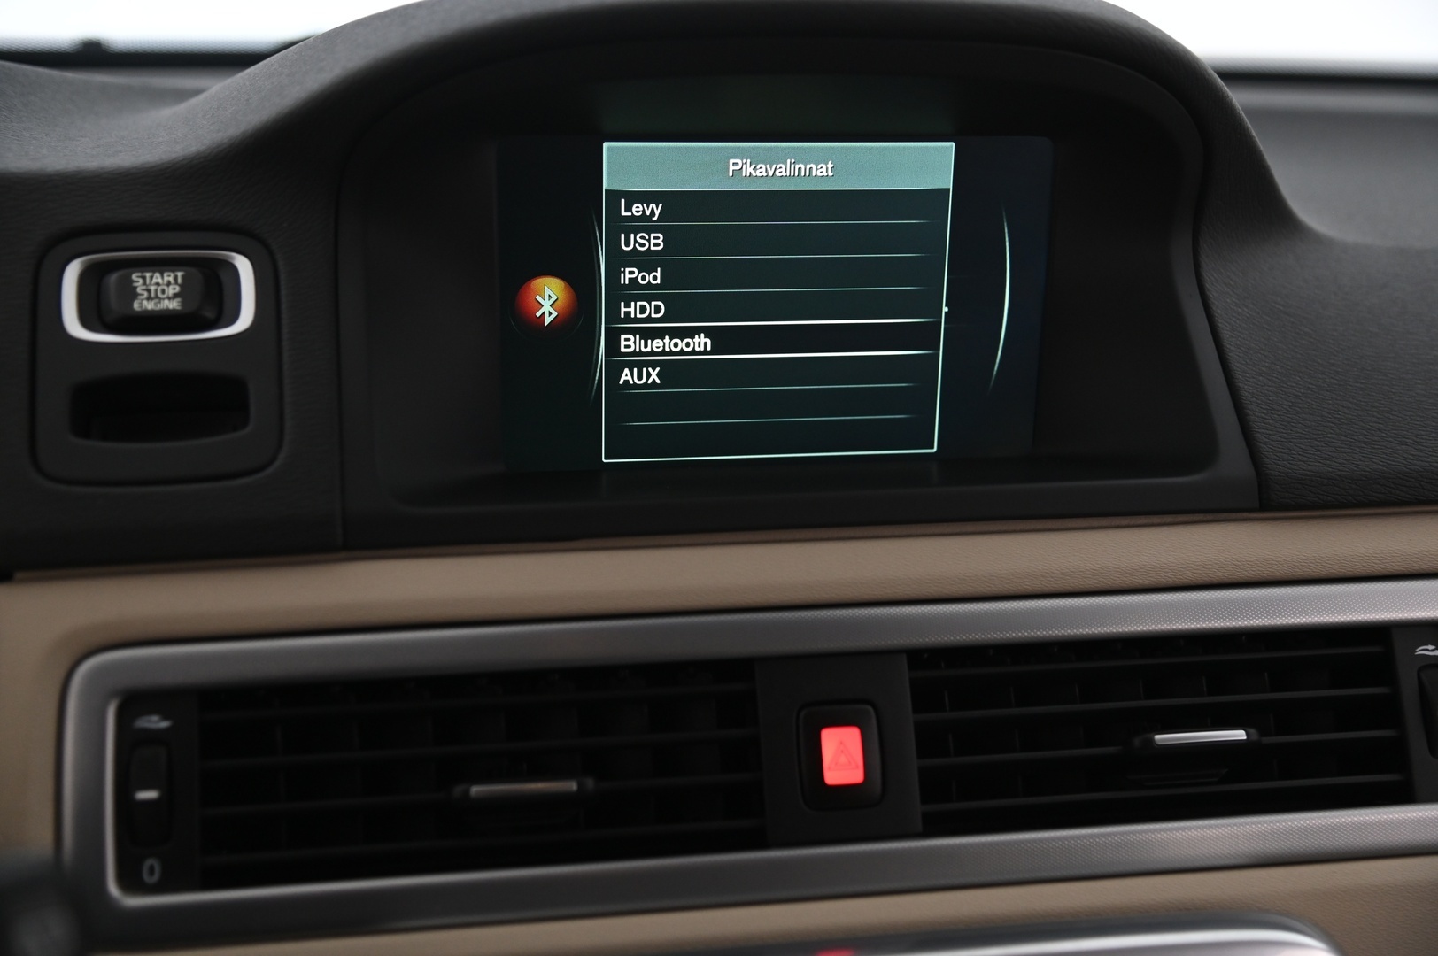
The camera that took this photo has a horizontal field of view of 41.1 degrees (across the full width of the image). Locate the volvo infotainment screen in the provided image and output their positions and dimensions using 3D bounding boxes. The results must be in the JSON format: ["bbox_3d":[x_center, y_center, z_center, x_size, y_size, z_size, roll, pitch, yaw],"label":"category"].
[{"bbox_3d":[0.016,-0.049,0.531,0.153,0.092,0.012,-2,18,-10],"label":"volvo infotainment screen"}]

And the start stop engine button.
[{"bbox_3d":[-0.140,-0.045,0.481,0.030,0.007,0.017,-3,64,-12],"label":"start stop engine button"}]

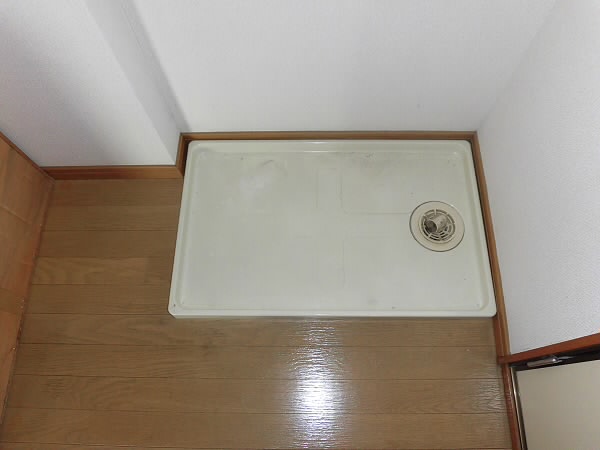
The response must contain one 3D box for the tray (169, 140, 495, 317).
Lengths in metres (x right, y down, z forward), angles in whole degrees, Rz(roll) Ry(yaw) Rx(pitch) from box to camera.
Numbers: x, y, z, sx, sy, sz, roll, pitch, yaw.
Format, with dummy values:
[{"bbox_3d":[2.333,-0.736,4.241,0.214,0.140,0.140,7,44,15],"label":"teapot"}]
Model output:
[{"bbox_3d":[0.081,0.002,1.124,0.799,0.062,0.492,0,69,1],"label":"tray"}]

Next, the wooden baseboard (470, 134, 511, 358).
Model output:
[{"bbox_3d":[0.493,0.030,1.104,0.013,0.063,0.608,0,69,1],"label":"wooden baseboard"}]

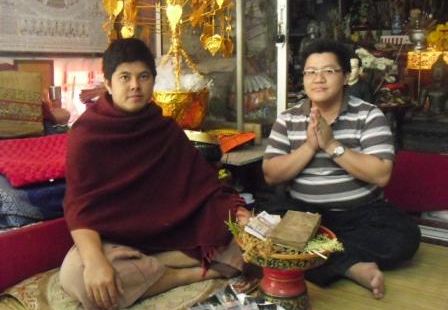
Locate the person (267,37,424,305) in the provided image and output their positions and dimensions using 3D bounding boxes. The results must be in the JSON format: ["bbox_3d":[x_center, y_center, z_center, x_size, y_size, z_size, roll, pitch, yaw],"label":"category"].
[{"bbox_3d":[0.385,-0.024,1.710,0.660,0.850,0.650,2,7,15],"label":"person"}]

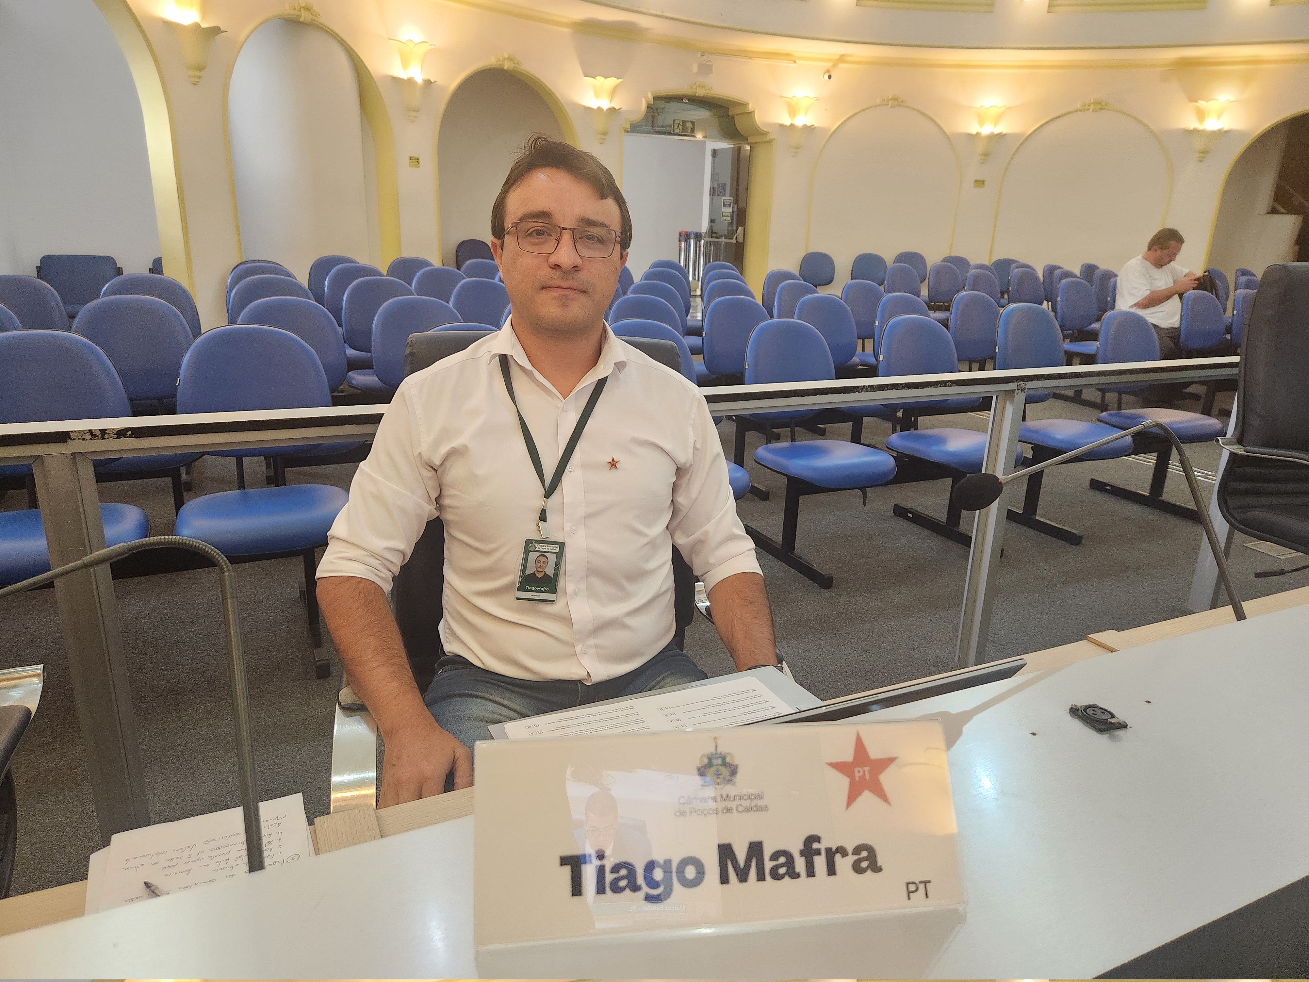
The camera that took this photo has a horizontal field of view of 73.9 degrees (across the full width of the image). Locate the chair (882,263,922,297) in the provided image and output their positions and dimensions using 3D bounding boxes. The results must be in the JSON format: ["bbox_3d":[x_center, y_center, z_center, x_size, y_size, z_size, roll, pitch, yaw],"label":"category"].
[{"bbox_3d":[2.507,-1.693,8.409,0.480,0.910,0.560,-7,19,-26],"label":"chair"}]

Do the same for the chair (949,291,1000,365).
[{"bbox_3d":[1.944,-0.663,4.968,0.475,0.874,0.580,-6,19,-24],"label":"chair"}]

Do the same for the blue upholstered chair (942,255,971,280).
[{"bbox_3d":[3.654,-2.310,10.411,0.450,0.906,0.570,0,17,-6],"label":"blue upholstered chair"}]

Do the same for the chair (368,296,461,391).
[{"bbox_3d":[-0.939,-0.353,3.672,0.475,0.874,0.580,-6,19,-23],"label":"chair"}]

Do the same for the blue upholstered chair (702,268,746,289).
[{"bbox_3d":[0.642,-1.218,6.690,0.480,0.910,0.560,-6,19,-25],"label":"blue upholstered chair"}]

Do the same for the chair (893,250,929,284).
[{"bbox_3d":[3.140,-2.462,10.828,0.475,0.874,0.580,4,18,7],"label":"chair"}]

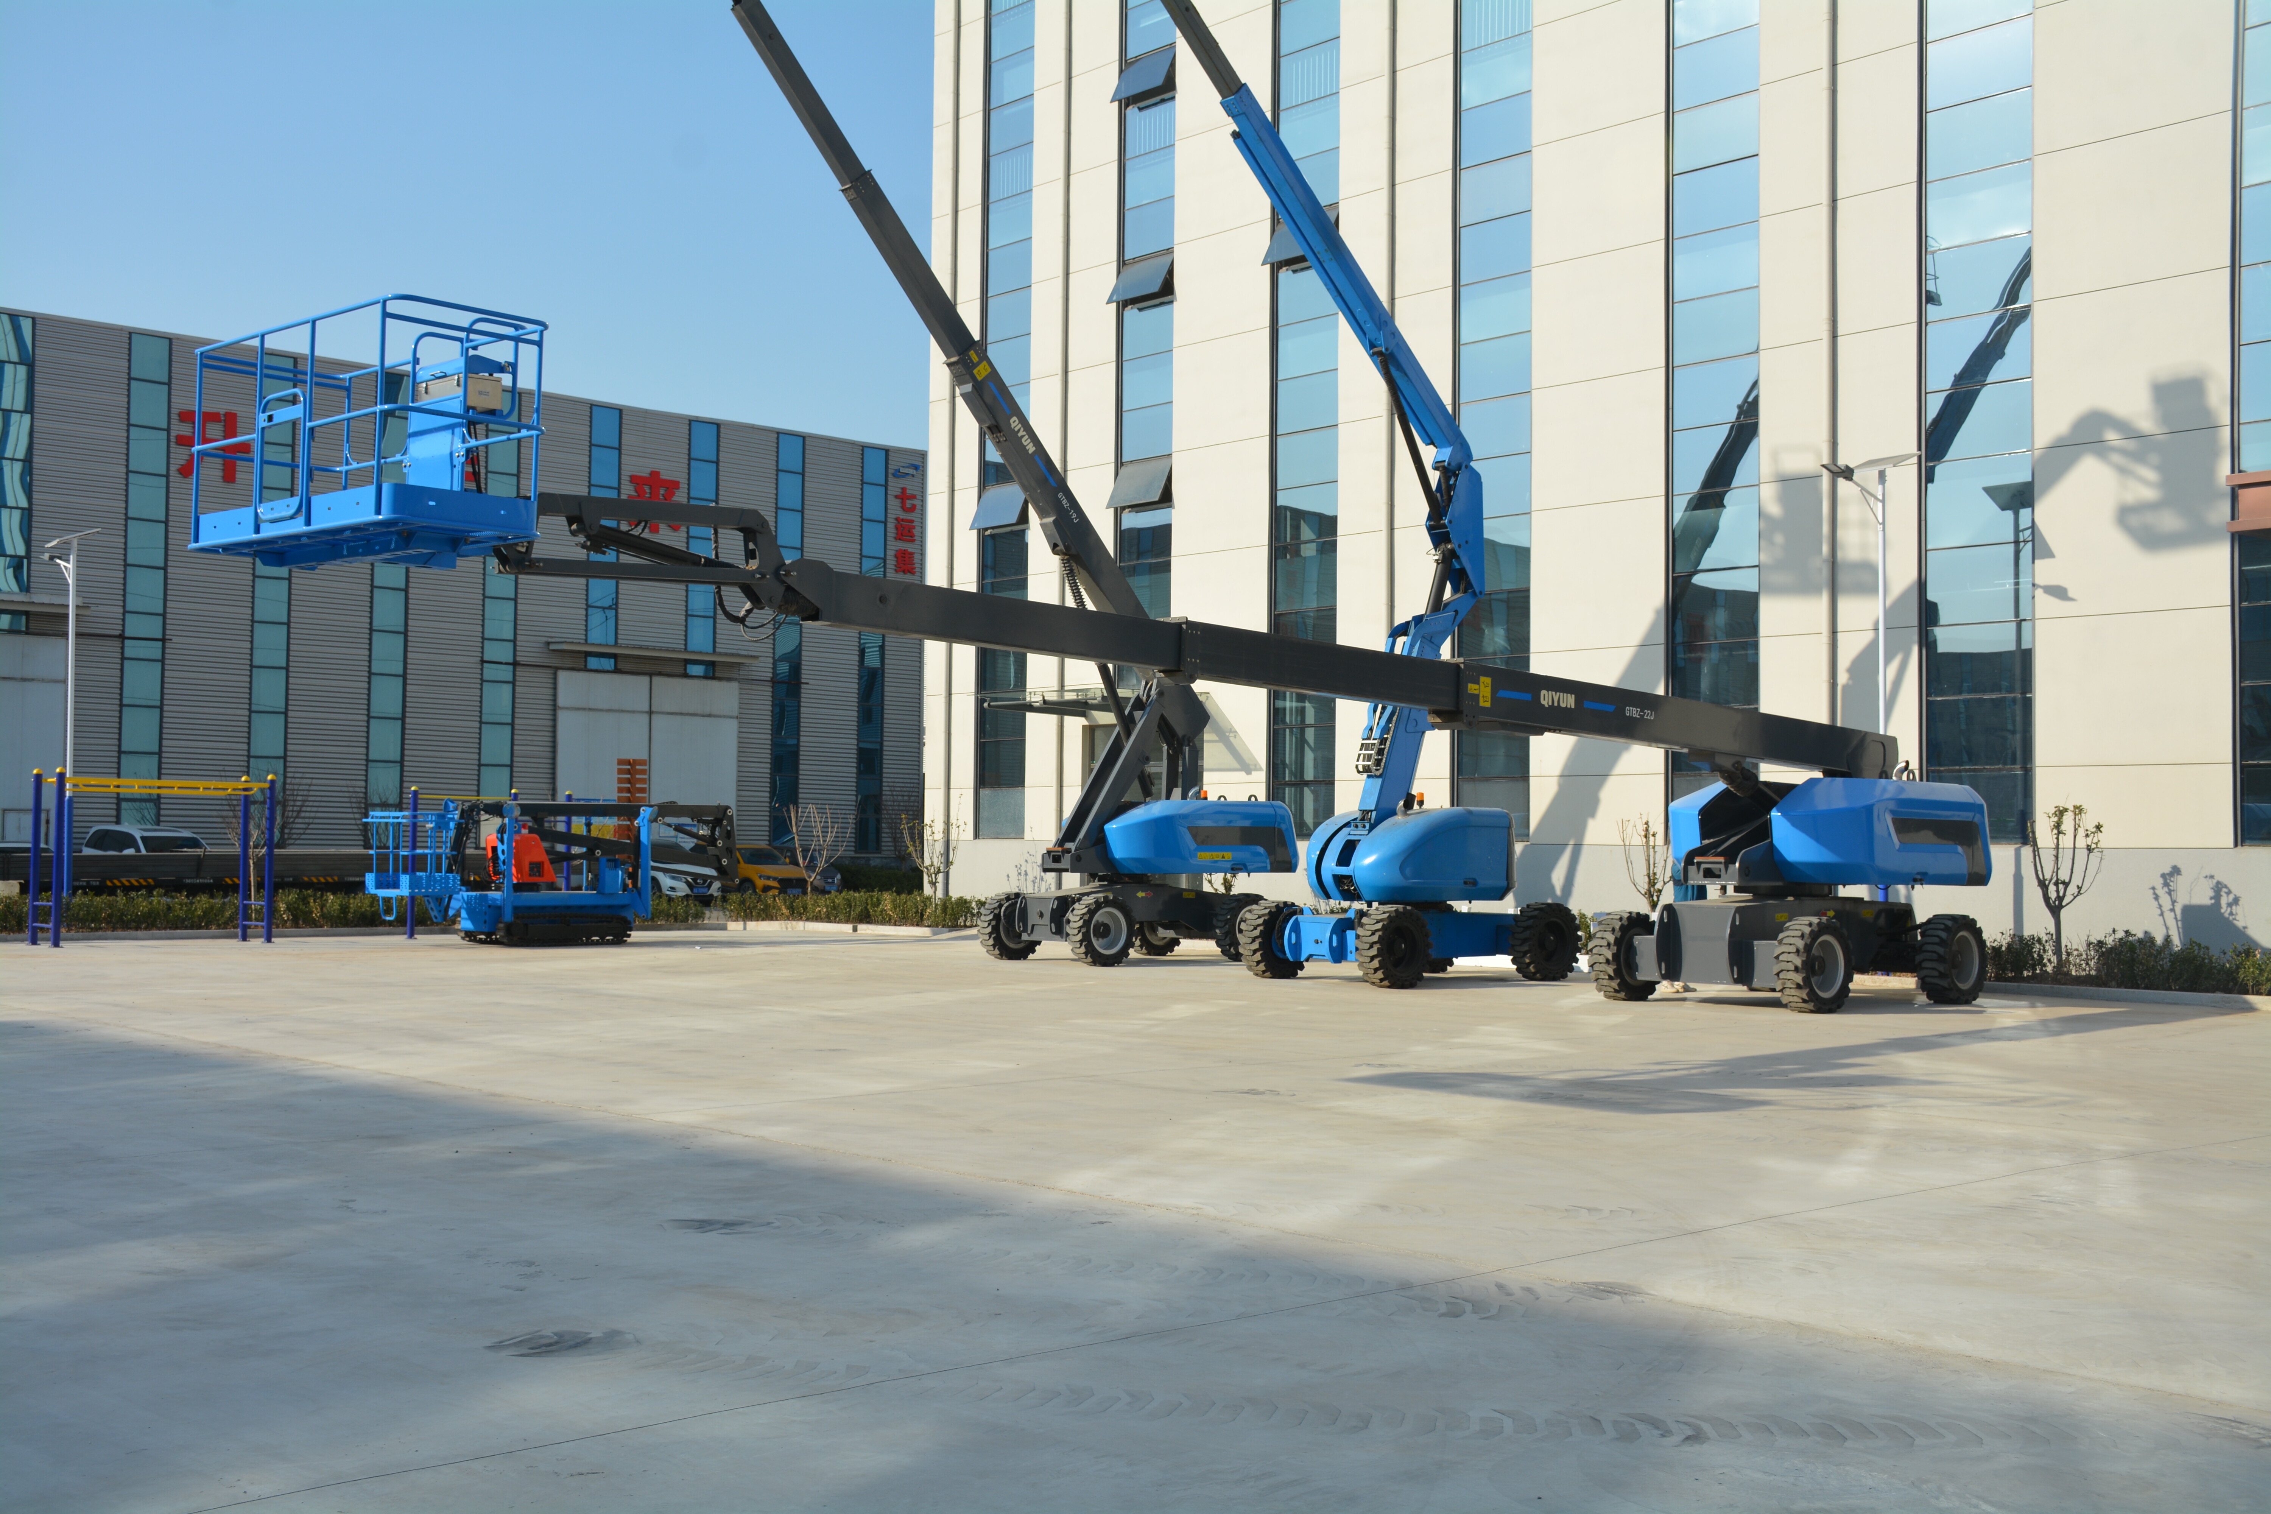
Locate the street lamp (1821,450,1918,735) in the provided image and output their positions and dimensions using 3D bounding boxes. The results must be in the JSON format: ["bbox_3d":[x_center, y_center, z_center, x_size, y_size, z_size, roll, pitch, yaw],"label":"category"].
[{"bbox_3d":[8.542,-0.493,26.606,1.600,6.177,1.000,3,-3,-42],"label":"street lamp"}]

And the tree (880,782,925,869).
[{"bbox_3d":[-6.057,2.175,58.958,1.200,3.062,1.150,1,-2,-6],"label":"tree"}]

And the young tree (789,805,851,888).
[{"bbox_3d":[-5.702,1.905,40.617,1.130,2.160,1.100,1,-2,-8],"label":"young tree"}]

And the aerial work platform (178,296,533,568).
[{"bbox_3d":[-4.724,-1.865,13.845,2.400,1.363,1.020,-1,-3,43],"label":"aerial work platform"}]

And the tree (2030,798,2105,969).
[{"bbox_3d":[10.435,1.541,25.507,0.870,2.046,0.850,0,-2,5],"label":"tree"}]

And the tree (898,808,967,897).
[{"bbox_3d":[-3.667,1.965,40.930,1.250,2.107,1.200,1,-2,-5],"label":"tree"}]

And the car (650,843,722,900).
[{"bbox_3d":[-11.633,2.786,54.550,1.840,1.580,4.400,3,-3,-42],"label":"car"}]

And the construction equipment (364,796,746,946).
[{"bbox_3d":[-8.642,1.734,34.689,5.903,2.198,1.550,3,-3,-43],"label":"construction equipment"}]

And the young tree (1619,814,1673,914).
[{"bbox_3d":[6.719,1.710,29.506,0.900,1.944,0.900,0,-2,13],"label":"young tree"}]

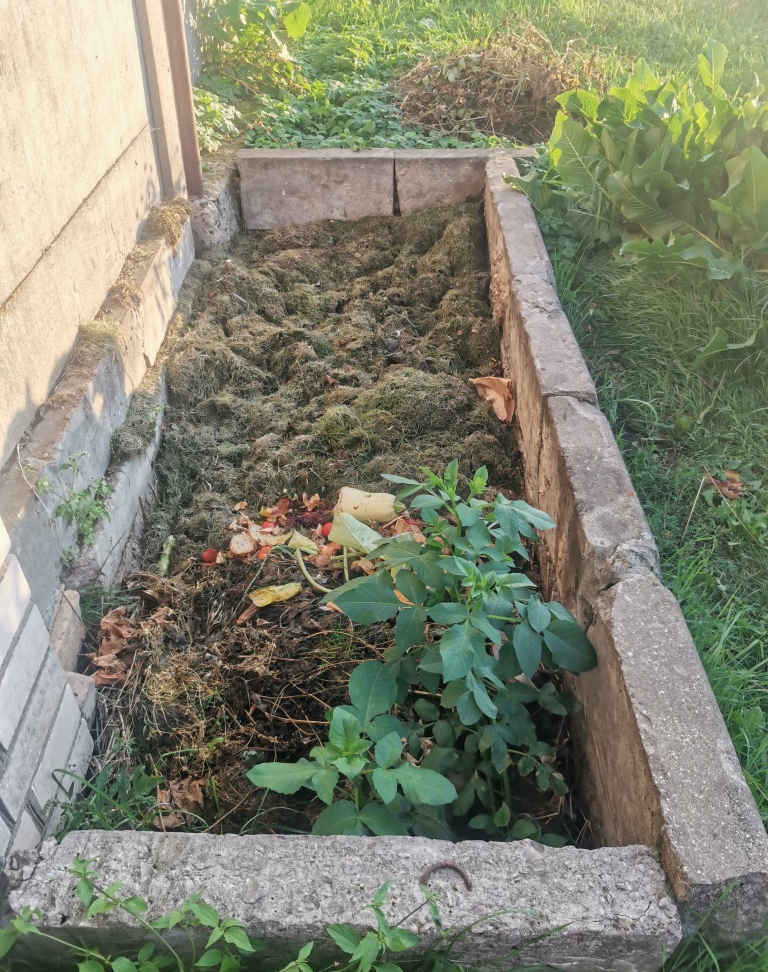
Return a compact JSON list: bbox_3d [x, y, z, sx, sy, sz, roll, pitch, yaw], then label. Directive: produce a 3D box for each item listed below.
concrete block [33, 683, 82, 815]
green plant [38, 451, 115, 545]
[{"bbox_3d":[-0.767,0.582,1.698,0.120,0.133,0.238,1,40,-1],"label":"concrete block"},{"bbox_3d":[-0.786,0.047,1.979,0.140,0.220,0.190,1,40,-1],"label":"green plant"}]

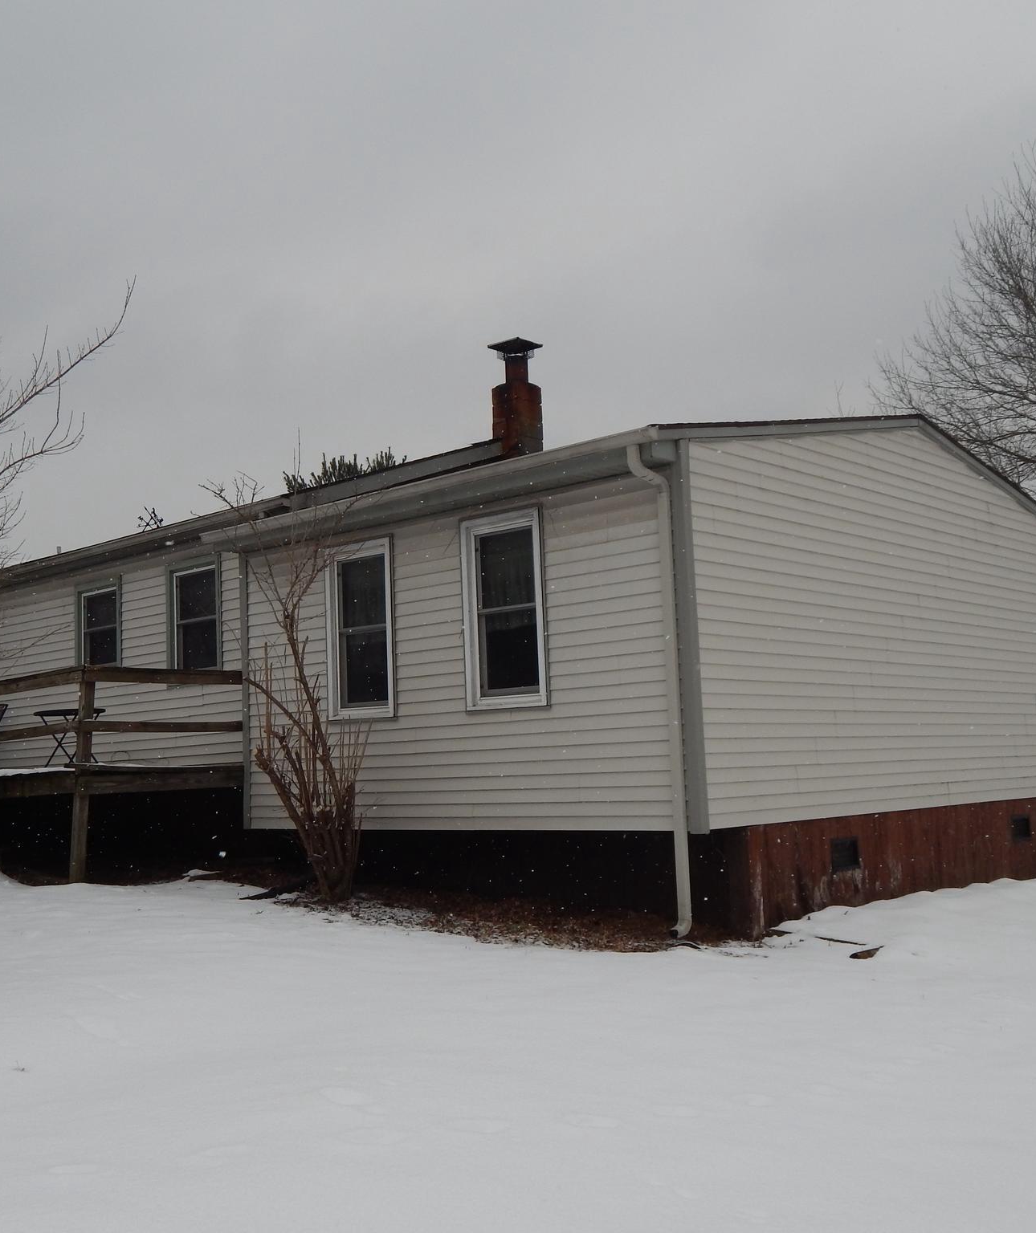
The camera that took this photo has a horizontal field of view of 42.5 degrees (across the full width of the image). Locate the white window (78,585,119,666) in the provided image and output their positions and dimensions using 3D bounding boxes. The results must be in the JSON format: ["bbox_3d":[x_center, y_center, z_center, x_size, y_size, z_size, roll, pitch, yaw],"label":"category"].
[{"bbox_3d":[-4.658,0.148,14.761,0.823,0.965,0.102,-8,-9,42],"label":"white window"}]

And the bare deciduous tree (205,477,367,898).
[{"bbox_3d":[-1.795,0.578,10.414,1.250,3.500,1.150,-1,-7,-10],"label":"bare deciduous tree"}]

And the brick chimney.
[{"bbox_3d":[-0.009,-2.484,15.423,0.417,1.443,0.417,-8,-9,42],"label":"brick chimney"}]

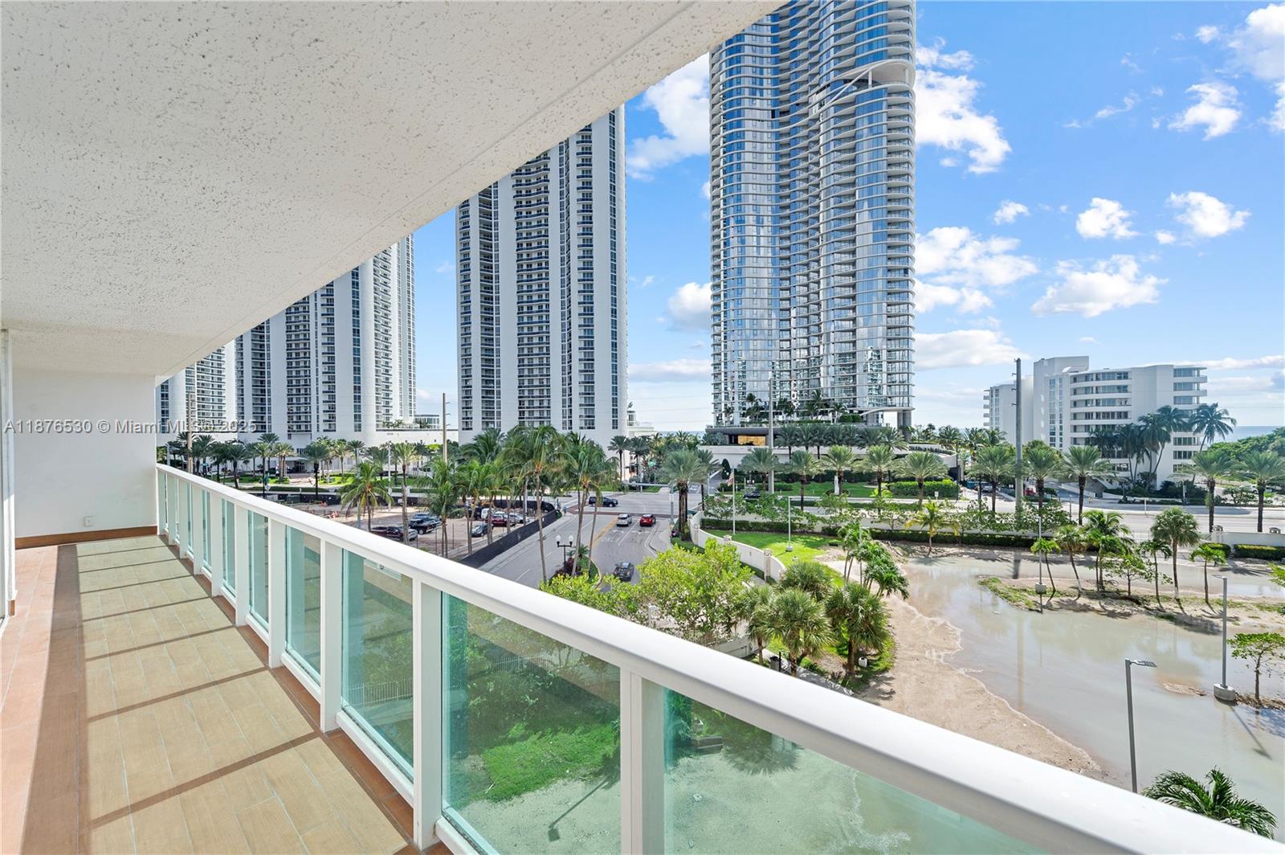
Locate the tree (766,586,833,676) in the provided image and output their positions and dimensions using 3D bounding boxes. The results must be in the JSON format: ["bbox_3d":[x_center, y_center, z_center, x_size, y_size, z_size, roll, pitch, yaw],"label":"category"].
[{"bbox_3d":[8.853,11.948,28.500,3.700,5.440,3.700,-1,0,0],"label":"tree"}]

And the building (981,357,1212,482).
[{"bbox_3d":[112.800,-1.490,131.300,25.000,29.200,56.000,-1,0,14],"label":"building"}]

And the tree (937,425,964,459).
[{"bbox_3d":[73.831,4.138,120.000,5.500,9.000,5.400,-1,0,32],"label":"tree"}]

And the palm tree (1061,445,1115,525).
[{"bbox_3d":[65.988,8.630,74.000,6.300,11.750,6.300,-1,0,0],"label":"palm tree"}]

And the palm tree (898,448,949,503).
[{"bbox_3d":[45.027,9.269,80.548,7.000,11.080,7.000,-1,-1,0],"label":"palm tree"}]

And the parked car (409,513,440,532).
[{"bbox_3d":[-33.331,14.553,74.450,4.900,1.800,1.950,-1,-1,20],"label":"parked car"}]

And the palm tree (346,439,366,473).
[{"bbox_3d":[-86.106,9.123,150.000,5.400,11.310,5.400,-1,0,0],"label":"palm tree"}]

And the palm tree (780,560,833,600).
[{"bbox_3d":[11.307,11.323,34.500,3.500,4.335,3.500,-1,-1,18],"label":"palm tree"}]

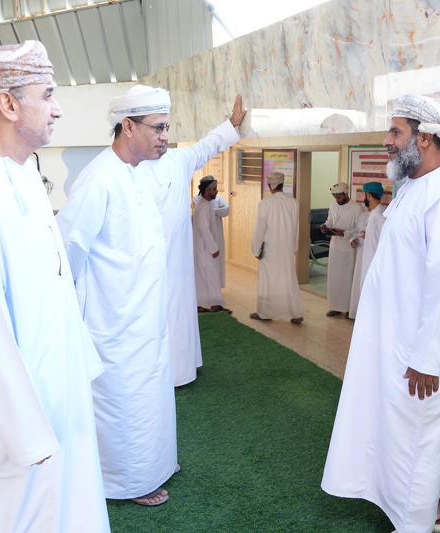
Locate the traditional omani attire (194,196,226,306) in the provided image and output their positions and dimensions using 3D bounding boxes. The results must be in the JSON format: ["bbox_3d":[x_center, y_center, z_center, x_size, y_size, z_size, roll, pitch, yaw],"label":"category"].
[{"bbox_3d":[-0.138,-0.189,6.702,0.450,1.410,0.500,1,9,7],"label":"traditional omani attire"}]

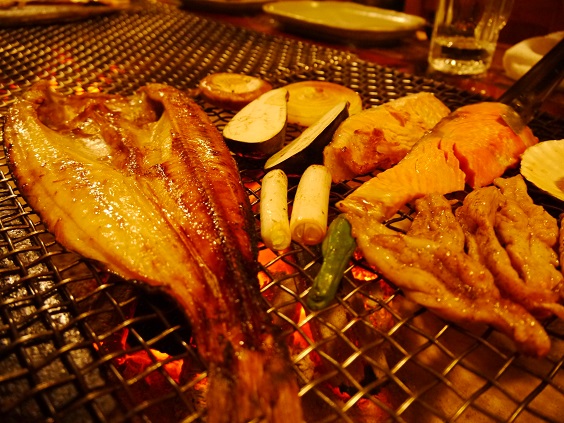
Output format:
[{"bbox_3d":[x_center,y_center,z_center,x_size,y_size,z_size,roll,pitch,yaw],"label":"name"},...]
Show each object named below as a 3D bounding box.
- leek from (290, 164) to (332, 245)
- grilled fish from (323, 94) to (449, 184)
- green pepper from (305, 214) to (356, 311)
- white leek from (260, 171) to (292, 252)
[{"bbox_3d":[0.017,-0.005,0.246,0.017,0.017,0.056,4,32,7],"label":"leek"},{"bbox_3d":[0.076,-0.053,0.315,0.037,0.026,0.110,28,41,37],"label":"grilled fish"},{"bbox_3d":[0.023,0.021,0.209,0.015,0.013,0.059,9,33,14],"label":"green pepper"},{"bbox_3d":[-0.003,-0.003,0.245,0.015,0.015,0.060,-1,32,-1],"label":"white leek"}]

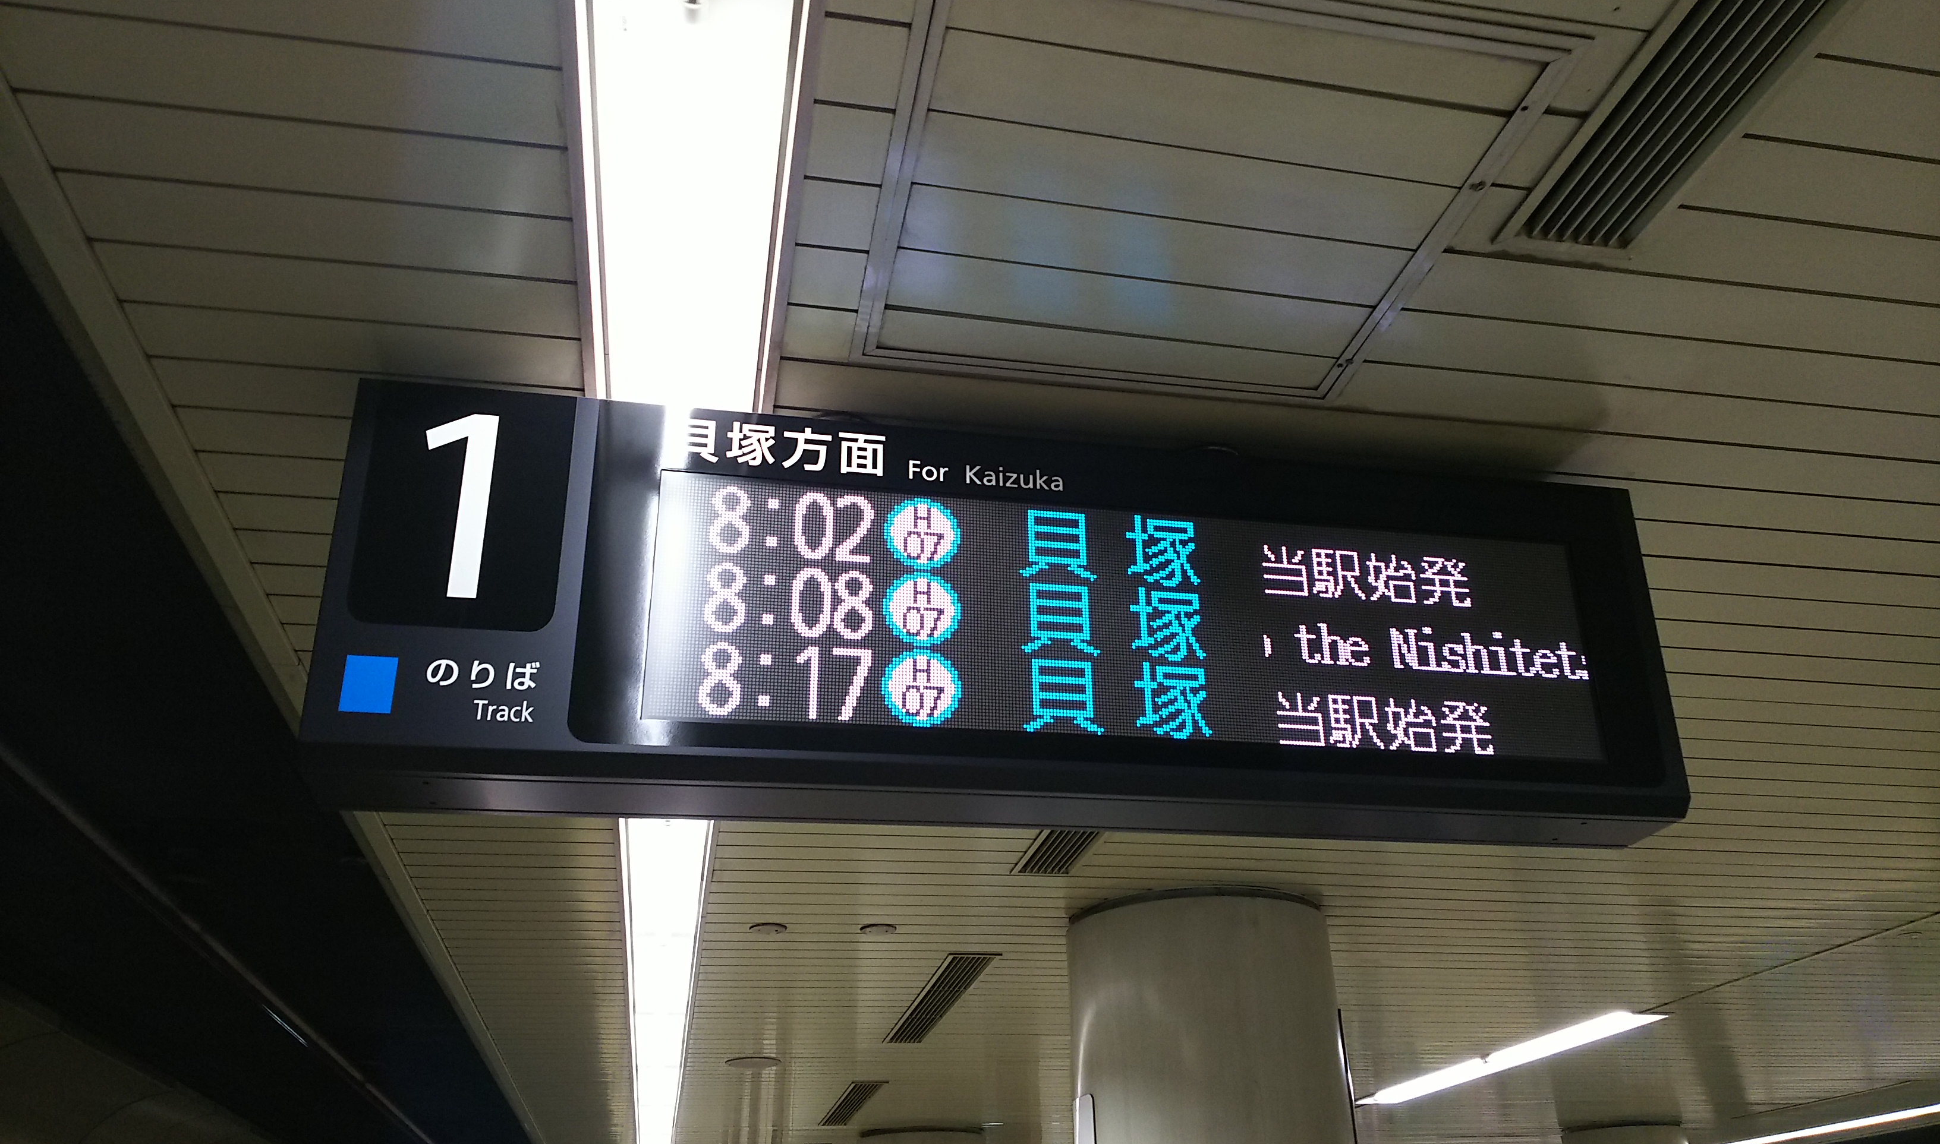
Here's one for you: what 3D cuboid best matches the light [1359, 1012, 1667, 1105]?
[{"bbox_3d":[2.361,2.249,6.638,0.280,0.080,2.440,4,-28,-11],"label":"light"}]

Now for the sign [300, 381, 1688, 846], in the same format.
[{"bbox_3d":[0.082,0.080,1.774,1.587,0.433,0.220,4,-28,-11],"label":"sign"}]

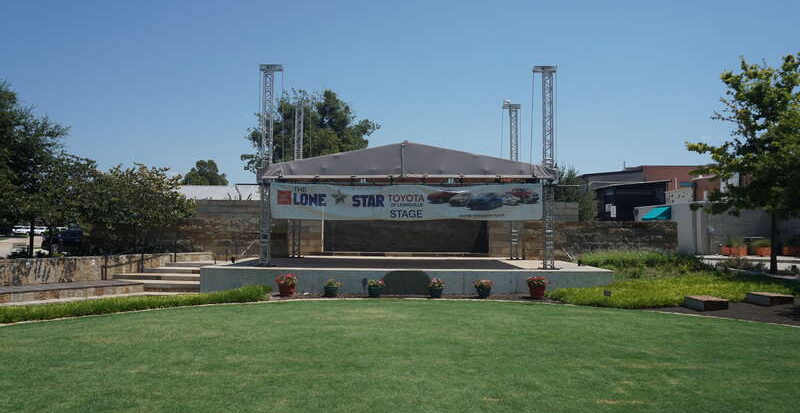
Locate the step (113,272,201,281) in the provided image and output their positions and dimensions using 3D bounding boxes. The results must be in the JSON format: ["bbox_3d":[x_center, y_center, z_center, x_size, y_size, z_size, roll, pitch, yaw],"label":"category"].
[{"bbox_3d":[-8.256,2.516,18.999,3.344,0.162,1.103,1,-3,0],"label":"step"}]

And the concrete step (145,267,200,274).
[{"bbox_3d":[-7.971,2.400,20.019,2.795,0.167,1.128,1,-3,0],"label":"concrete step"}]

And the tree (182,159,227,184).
[{"bbox_3d":[-27.438,-0.945,74.594,7.200,11.303,7.200,0,-2,-1],"label":"tree"}]

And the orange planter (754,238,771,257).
[{"bbox_3d":[23.832,2.672,35.024,0.750,1.130,0.650,0,-3,20],"label":"orange planter"}]

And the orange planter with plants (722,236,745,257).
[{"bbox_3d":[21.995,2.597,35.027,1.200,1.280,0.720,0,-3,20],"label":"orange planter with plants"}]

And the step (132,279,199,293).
[{"bbox_3d":[-7.635,2.601,17.290,2.050,0.263,0.950,0,-2,-1],"label":"step"}]

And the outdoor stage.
[{"bbox_3d":[0.231,2.675,21.671,13.486,0.785,8.479,1,-3,0],"label":"outdoor stage"}]

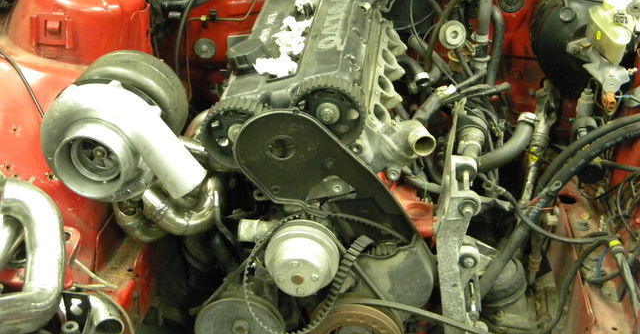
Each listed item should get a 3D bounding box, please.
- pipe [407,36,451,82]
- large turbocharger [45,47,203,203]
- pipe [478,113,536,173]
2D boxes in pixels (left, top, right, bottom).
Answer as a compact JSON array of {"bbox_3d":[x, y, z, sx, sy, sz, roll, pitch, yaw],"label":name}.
[{"bbox_3d":[0.207,-0.203,1.640,0.075,0.060,0.075,3,32,5],"label":"pipe"},{"bbox_3d":[-0.281,-0.052,1.320,0.235,0.185,0.235,3,32,5],"label":"large turbocharger"},{"bbox_3d":[0.313,-0.039,1.450,0.092,0.065,0.075,3,32,5],"label":"pipe"}]

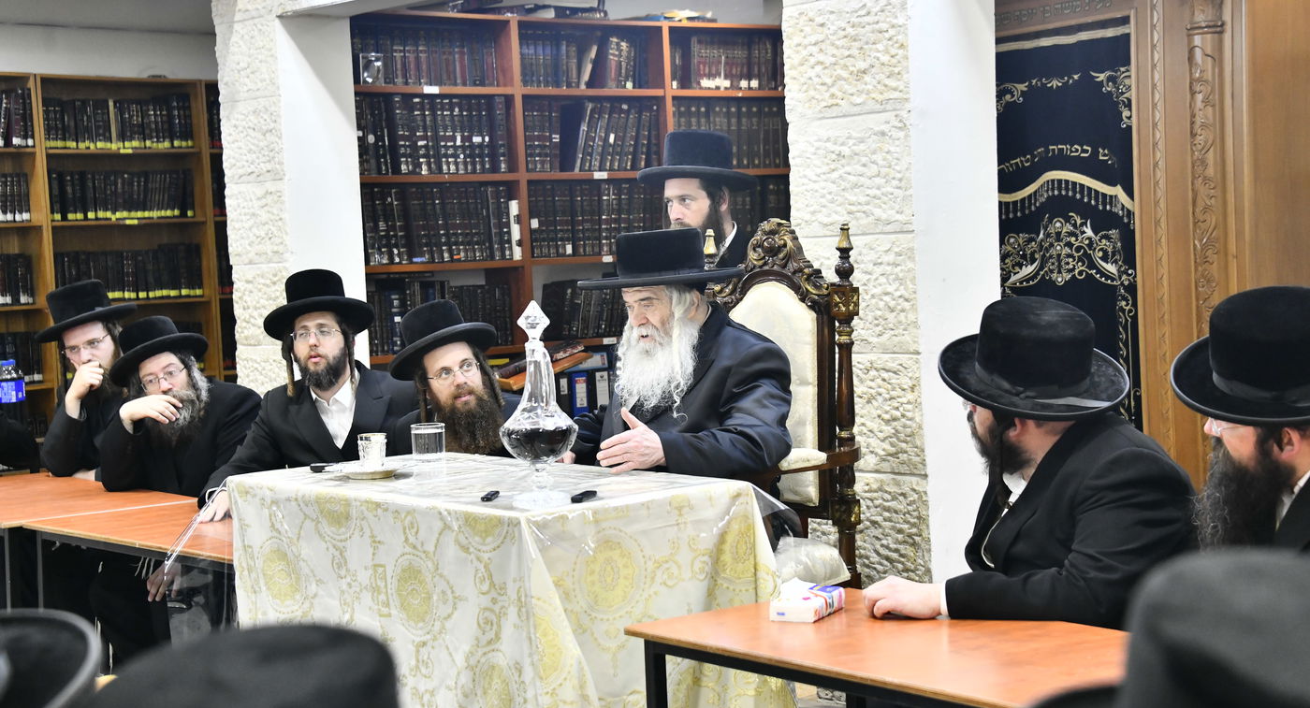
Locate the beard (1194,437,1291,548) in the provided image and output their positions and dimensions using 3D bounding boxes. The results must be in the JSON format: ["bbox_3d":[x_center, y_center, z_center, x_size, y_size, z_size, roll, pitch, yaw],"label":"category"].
[{"bbox_3d":[0.947,0.231,3.400,0.150,0.200,0.150,-2,2,15],"label":"beard"}]

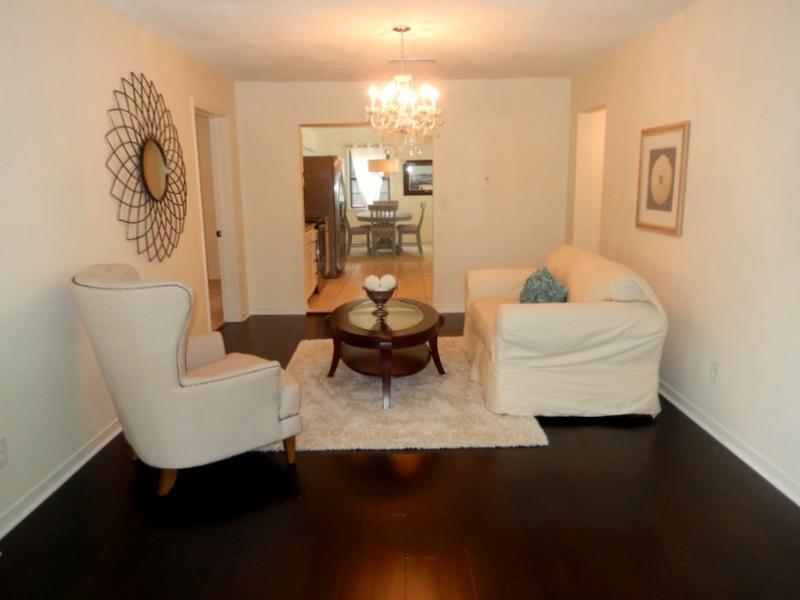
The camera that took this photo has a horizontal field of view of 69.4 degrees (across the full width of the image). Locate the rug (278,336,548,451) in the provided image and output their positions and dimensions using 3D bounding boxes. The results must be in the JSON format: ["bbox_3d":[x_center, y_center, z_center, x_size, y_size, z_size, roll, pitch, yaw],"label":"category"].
[{"bbox_3d":[-0.031,0.574,4.125,1.660,0.035,2.210,-1,11,0],"label":"rug"}]

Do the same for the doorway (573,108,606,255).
[{"bbox_3d":[1.770,-0.707,5.393,0.120,2.020,0.820,-1,11,0],"label":"doorway"}]

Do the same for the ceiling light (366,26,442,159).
[{"bbox_3d":[0.027,-1.411,3.972,0.520,0.852,0.520,-1,11,0],"label":"ceiling light"}]

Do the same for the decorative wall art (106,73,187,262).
[{"bbox_3d":[-1.605,-0.838,3.796,0.038,1.175,1.190,-1,11,0],"label":"decorative wall art"}]

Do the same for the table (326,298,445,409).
[{"bbox_3d":[-0.094,0.337,4.154,0.830,0.460,1.240,-1,11,0],"label":"table"}]

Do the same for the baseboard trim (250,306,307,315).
[{"bbox_3d":[-1.329,0.117,6.349,0.600,0.095,0.018,-1,11,0],"label":"baseboard trim"}]

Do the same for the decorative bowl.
[{"bbox_3d":[-0.122,0.010,4.069,0.220,0.215,0.220,-1,11,0],"label":"decorative bowl"}]

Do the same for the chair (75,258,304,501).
[{"bbox_3d":[-1.078,0.317,2.863,0.920,1.050,0.720,-9,14,-36],"label":"chair"}]

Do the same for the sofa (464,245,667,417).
[{"bbox_3d":[1.049,0.118,4.120,1.070,0.910,1.520,-1,11,0],"label":"sofa"}]

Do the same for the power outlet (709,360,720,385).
[{"bbox_3d":[1.728,0.398,3.180,0.008,0.114,0.070,-1,11,0],"label":"power outlet"}]

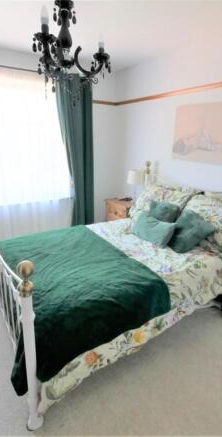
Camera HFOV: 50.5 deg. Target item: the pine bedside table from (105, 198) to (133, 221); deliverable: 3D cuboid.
[{"bbox_3d":[0.212,0.084,3.502,0.390,0.640,0.530,-10,21,-33],"label":"pine bedside table"}]

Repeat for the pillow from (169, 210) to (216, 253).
[{"bbox_3d":[0.696,0.139,2.105,0.380,0.130,0.380,-41,35,-3],"label":"pillow"}]

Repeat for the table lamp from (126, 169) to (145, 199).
[{"bbox_3d":[0.344,-0.417,3.255,0.240,0.470,0.240,1,18,0],"label":"table lamp"}]

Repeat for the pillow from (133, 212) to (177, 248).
[{"bbox_3d":[0.408,0.093,2.272,0.130,0.340,0.420,44,-11,-37],"label":"pillow"}]

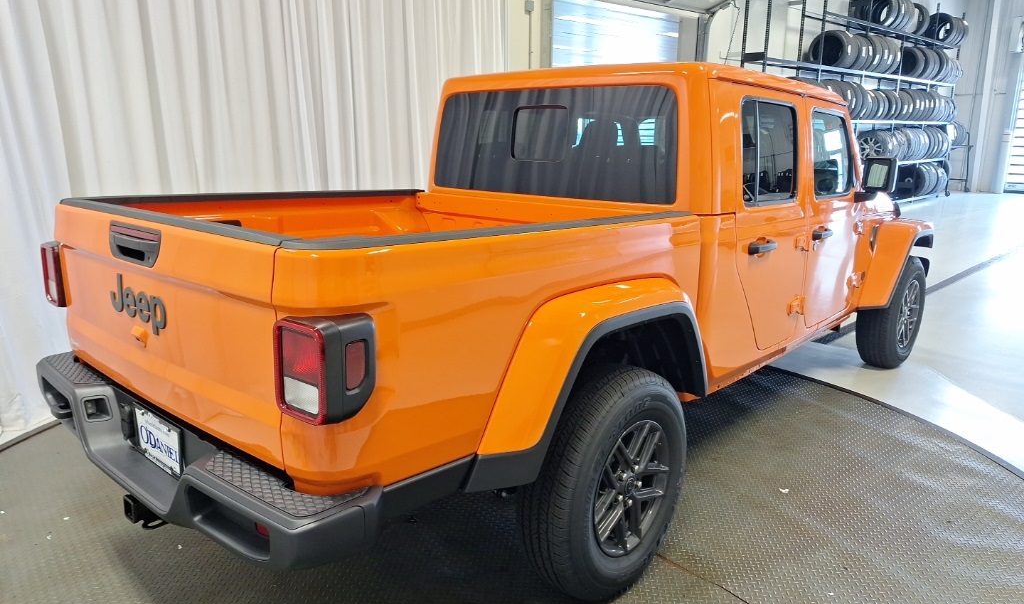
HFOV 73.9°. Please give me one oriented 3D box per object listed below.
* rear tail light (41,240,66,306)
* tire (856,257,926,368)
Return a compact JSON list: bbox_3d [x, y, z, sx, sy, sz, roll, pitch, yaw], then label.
[{"bbox_3d":[-1.619,-0.106,2.521,0.170,0.220,0.150,10,16,39],"label":"rear tail light"},{"bbox_3d":[2.693,0.075,4.830,0.255,0.810,0.810,11,16,41],"label":"tire"}]

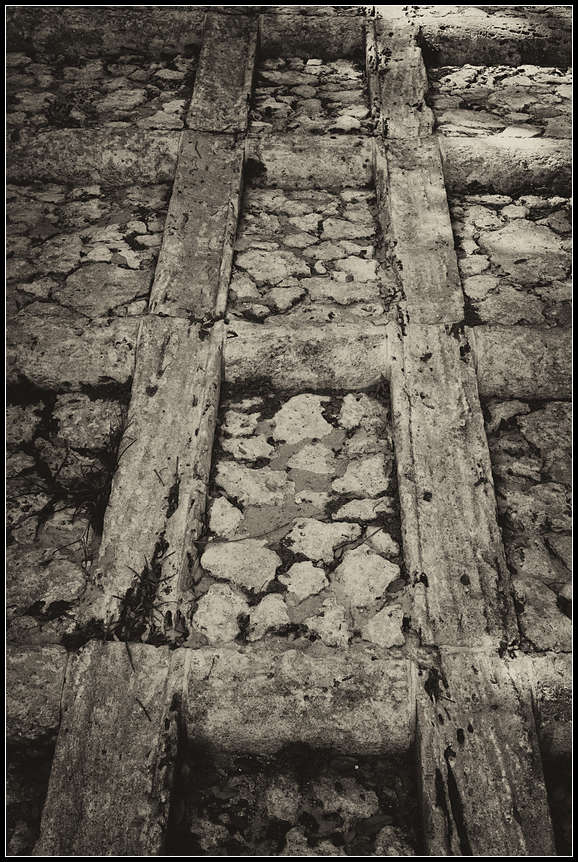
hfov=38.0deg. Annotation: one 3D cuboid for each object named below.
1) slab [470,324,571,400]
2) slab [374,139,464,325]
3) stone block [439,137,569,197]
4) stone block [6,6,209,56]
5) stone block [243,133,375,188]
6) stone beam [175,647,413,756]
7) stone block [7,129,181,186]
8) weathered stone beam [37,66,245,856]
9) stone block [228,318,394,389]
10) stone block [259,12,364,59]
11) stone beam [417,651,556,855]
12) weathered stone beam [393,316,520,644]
[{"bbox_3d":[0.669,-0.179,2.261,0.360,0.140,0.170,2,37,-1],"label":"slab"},{"bbox_3d":[0.395,-0.606,2.619,0.210,0.120,0.927,2,50,-1],"label":"slab"},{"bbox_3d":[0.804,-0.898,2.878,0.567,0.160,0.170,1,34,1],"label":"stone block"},{"bbox_3d":[-0.808,-1.680,3.548,0.900,0.160,0.170,1,34,1],"label":"stone block"},{"bbox_3d":[0.066,-0.900,2.836,0.432,0.140,0.170,2,37,-1],"label":"stone block"},{"bbox_3d":[0.015,0.539,1.634,0.452,0.140,0.170,2,37,-1],"label":"stone beam"},{"bbox_3d":[-0.692,-0.900,2.803,0.660,0.140,0.170,2,37,-1],"label":"stone block"},{"bbox_3d":[-0.280,-0.192,2.245,0.220,0.120,2.962,2,50,-1],"label":"weathered stone beam"},{"bbox_3d":[0.044,-0.189,2.237,0.448,0.150,0.160,1,34,1],"label":"stone block"},{"bbox_3d":[0.092,-1.604,3.424,0.432,0.140,0.170,2,37,-1],"label":"stone block"},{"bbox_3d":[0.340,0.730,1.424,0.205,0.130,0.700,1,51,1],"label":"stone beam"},{"bbox_3d":[0.362,0.112,1.967,0.198,0.140,0.920,2,50,0],"label":"weathered stone beam"}]

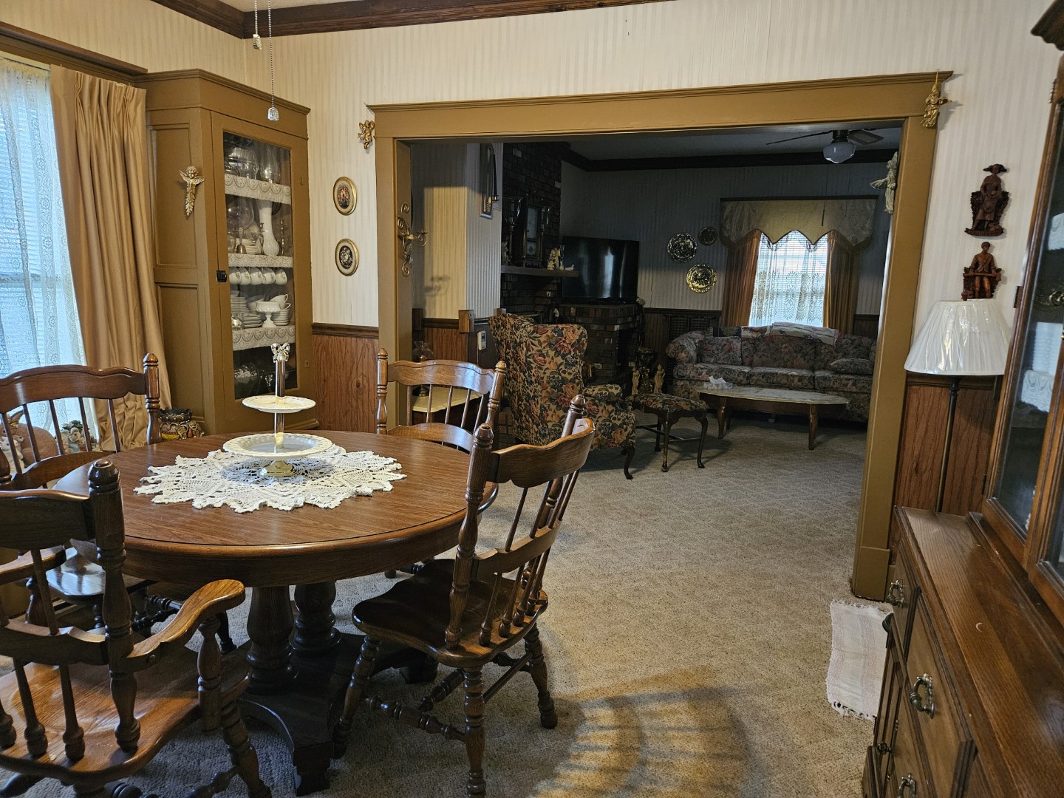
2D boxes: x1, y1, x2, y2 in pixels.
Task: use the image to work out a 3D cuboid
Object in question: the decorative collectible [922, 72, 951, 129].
[{"bbox_3d":[1.544,-1.136,2.698,0.093,0.195,0.050,4,11,17],"label":"decorative collectible"}]

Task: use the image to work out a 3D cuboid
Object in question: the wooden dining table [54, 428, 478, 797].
[{"bbox_3d":[-0.749,0.595,2.210,1.280,0.765,1.130,6,12,20],"label":"wooden dining table"}]

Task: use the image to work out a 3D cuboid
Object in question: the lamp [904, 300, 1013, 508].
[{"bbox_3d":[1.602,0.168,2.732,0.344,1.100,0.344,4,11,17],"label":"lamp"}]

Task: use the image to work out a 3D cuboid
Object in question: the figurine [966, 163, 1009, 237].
[{"bbox_3d":[1.750,-0.763,2.715,0.135,0.268,0.070,4,11,17],"label":"figurine"}]

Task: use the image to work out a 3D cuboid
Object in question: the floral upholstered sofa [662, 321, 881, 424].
[{"bbox_3d":[2.607,-0.329,7.304,2.300,0.870,0.930,6,12,20],"label":"floral upholstered sofa"}]

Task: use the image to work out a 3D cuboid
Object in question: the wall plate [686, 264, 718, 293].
[{"bbox_3d":[1.854,-1.314,7.710,0.318,0.315,0.030,4,11,17],"label":"wall plate"}]

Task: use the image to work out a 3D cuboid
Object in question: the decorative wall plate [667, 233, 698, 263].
[{"bbox_3d":[1.642,-1.647,7.718,0.315,0.315,0.030,4,11,17],"label":"decorative wall plate"}]

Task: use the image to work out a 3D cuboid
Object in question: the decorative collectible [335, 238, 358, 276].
[{"bbox_3d":[-0.985,-0.757,3.790,0.138,0.197,0.022,6,12,20],"label":"decorative collectible"}]

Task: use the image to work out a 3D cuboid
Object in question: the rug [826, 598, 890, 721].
[{"bbox_3d":[1.339,0.961,2.634,0.440,0.012,0.830,6,12,20],"label":"rug"}]

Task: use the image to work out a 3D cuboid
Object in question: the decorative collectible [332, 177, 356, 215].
[{"bbox_3d":[-1.005,-1.091,3.803,0.146,0.200,0.022,6,11,20],"label":"decorative collectible"}]

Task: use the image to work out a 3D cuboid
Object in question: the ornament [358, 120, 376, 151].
[{"bbox_3d":[-0.845,-1.346,3.619,0.095,0.150,0.040,6,12,20],"label":"ornament"}]

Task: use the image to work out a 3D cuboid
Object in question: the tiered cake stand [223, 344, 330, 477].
[{"bbox_3d":[-0.790,0.028,2.172,0.325,0.405,0.325,4,11,17],"label":"tiered cake stand"}]

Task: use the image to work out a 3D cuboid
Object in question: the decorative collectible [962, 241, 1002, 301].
[{"bbox_3d":[1.760,-0.473,2.759,0.130,0.255,0.050,6,12,20],"label":"decorative collectible"}]

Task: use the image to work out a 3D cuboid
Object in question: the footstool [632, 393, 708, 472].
[{"bbox_3d":[0.960,0.224,5.173,0.350,0.475,0.510,-4,12,-26],"label":"footstool"}]

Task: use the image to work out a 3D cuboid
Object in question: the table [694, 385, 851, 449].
[{"bbox_3d":[2.023,0.154,6.041,1.255,0.395,0.592,5,11,22],"label":"table"}]

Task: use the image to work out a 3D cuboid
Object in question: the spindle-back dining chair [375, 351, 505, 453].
[{"bbox_3d":[-0.523,0.369,2.846,0.637,1.043,0.580,7,12,28],"label":"spindle-back dining chair"}]

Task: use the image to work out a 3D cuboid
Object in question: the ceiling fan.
[{"bbox_3d":[2.159,-1.899,4.953,1.300,0.460,1.280,6,12,20],"label":"ceiling fan"}]

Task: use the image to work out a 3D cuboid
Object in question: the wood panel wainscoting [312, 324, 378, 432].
[{"bbox_3d":[-0.990,0.109,3.766,0.388,1.008,0.030,4,11,17],"label":"wood panel wainscoting"}]

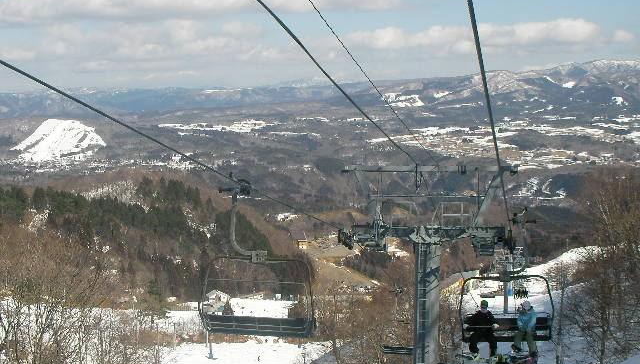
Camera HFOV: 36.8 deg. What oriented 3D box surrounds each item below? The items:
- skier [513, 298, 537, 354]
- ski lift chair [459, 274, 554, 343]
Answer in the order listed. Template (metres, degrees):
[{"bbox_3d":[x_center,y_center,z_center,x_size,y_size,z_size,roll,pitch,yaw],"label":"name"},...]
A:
[{"bbox_3d":[4.775,3.398,22.450,0.540,1.200,0.800,1,6,12],"label":"skier"},{"bbox_3d":[4.404,2.987,22.700,2.150,1.520,0.800,1,6,12],"label":"ski lift chair"}]

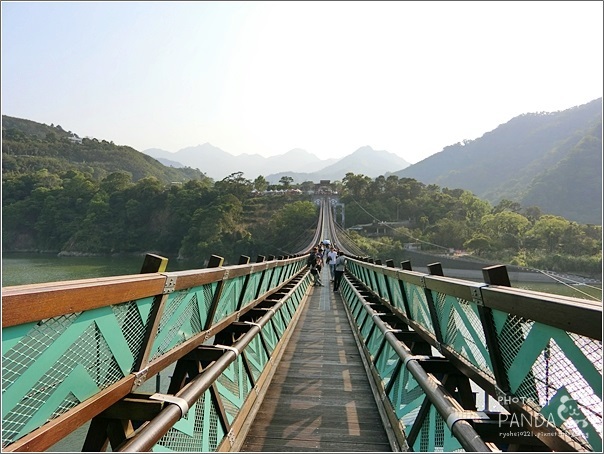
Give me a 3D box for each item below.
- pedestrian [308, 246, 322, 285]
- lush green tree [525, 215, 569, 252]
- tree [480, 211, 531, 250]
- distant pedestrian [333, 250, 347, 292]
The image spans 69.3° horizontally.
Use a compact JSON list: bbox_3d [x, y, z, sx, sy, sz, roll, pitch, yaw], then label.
[{"bbox_3d":[0.606,1.782,19.600,0.600,1.780,0.520,1,1,12],"label":"pedestrian"},{"bbox_3d":[84.345,2.577,150.000,15.500,14.000,14.500,1,1,27],"label":"lush green tree"},{"bbox_3d":[69.915,1.890,150.000,16.500,14.500,15.000,1,1,27],"label":"tree"},{"bbox_3d":[1.524,1.826,17.600,0.500,1.610,0.500,0,1,-37],"label":"distant pedestrian"}]

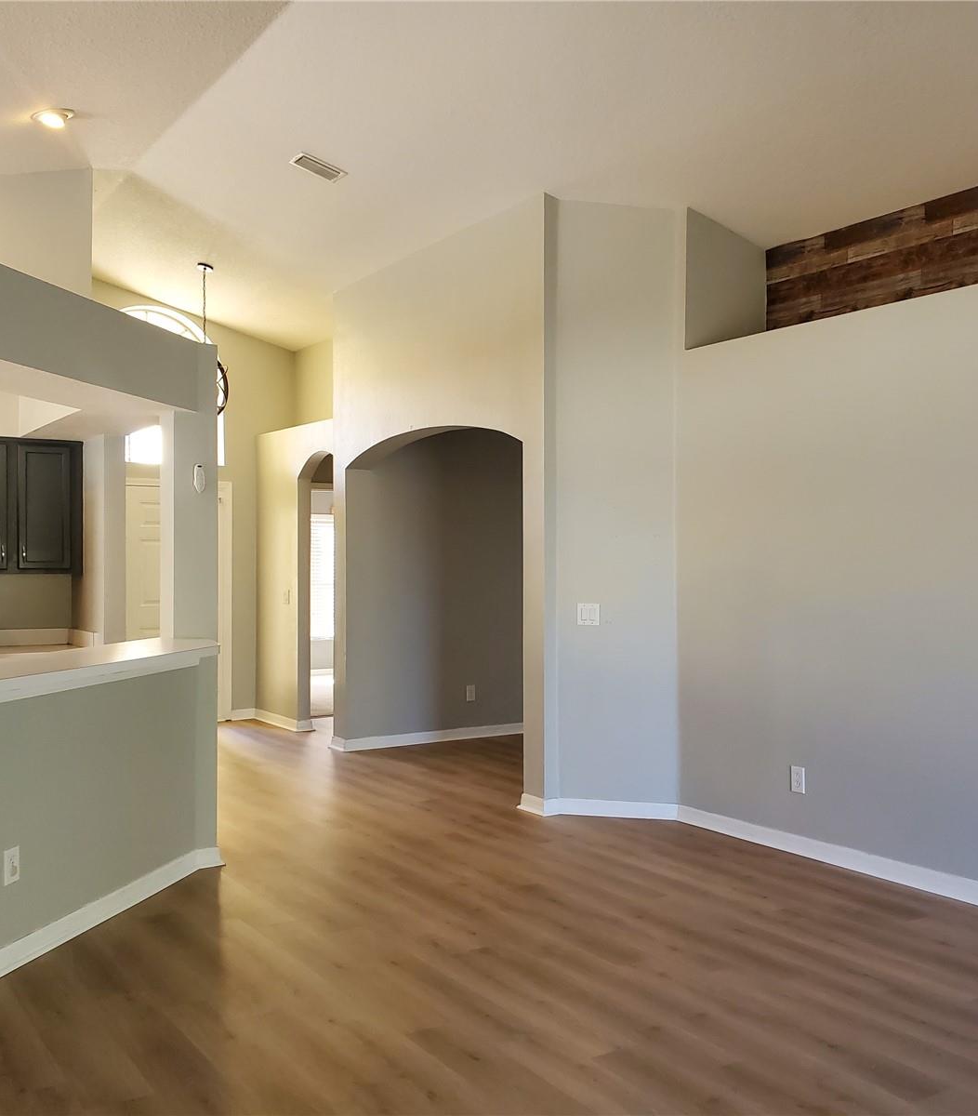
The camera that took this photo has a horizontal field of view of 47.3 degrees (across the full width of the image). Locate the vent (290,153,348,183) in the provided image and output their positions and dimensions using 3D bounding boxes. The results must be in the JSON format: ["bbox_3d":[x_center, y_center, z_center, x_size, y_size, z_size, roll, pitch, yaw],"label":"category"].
[{"bbox_3d":[-1.002,-2.283,6.576,0.295,0.030,0.195,17,-9,-32],"label":"vent"}]

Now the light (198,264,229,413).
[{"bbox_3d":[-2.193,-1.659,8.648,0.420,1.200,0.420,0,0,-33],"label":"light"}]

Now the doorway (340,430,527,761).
[{"bbox_3d":[-0.354,0.303,7.492,0.200,2.300,2.330,0,0,-33],"label":"doorway"}]

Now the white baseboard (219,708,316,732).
[{"bbox_3d":[-1.916,1.413,9.714,0.370,0.095,0.970,0,0,-33],"label":"white baseboard"}]

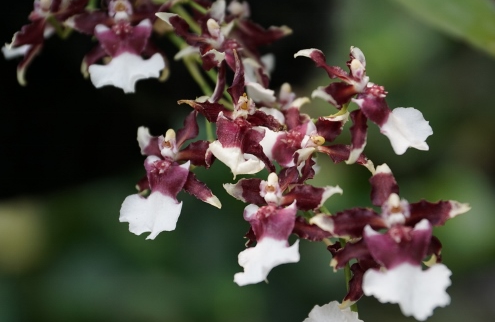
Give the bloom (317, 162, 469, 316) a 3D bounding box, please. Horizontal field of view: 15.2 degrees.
[{"bbox_3d":[0.039,0.022,0.500,0.042,0.041,0.020,0,0,-3],"label":"bloom"}]

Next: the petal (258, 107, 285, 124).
[{"bbox_3d":[0.007,-0.013,0.520,0.007,0.005,0.005,0,0,0],"label":"petal"}]

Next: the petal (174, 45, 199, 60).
[{"bbox_3d":[-0.017,-0.031,0.530,0.007,0.005,0.005,0,0,0],"label":"petal"}]

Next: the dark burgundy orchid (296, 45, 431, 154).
[{"bbox_3d":[0.032,-0.016,0.510,0.033,0.030,0.022,0,0,-41],"label":"dark burgundy orchid"}]

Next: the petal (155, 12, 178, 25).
[{"bbox_3d":[-0.023,-0.040,0.525,0.007,0.003,0.005,0,0,0],"label":"petal"}]

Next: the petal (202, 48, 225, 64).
[{"bbox_3d":[-0.010,-0.029,0.520,0.006,0.004,0.005,0,0,0],"label":"petal"}]

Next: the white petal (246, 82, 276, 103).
[{"bbox_3d":[0.004,-0.019,0.527,0.009,0.006,0.005,0,0,0],"label":"white petal"}]

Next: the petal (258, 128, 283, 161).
[{"bbox_3d":[0.006,-0.005,0.508,0.007,0.009,0.006,0,0,0],"label":"petal"}]

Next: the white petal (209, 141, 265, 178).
[{"bbox_3d":[-0.003,0.000,0.497,0.015,0.010,0.008,0,0,0],"label":"white petal"}]

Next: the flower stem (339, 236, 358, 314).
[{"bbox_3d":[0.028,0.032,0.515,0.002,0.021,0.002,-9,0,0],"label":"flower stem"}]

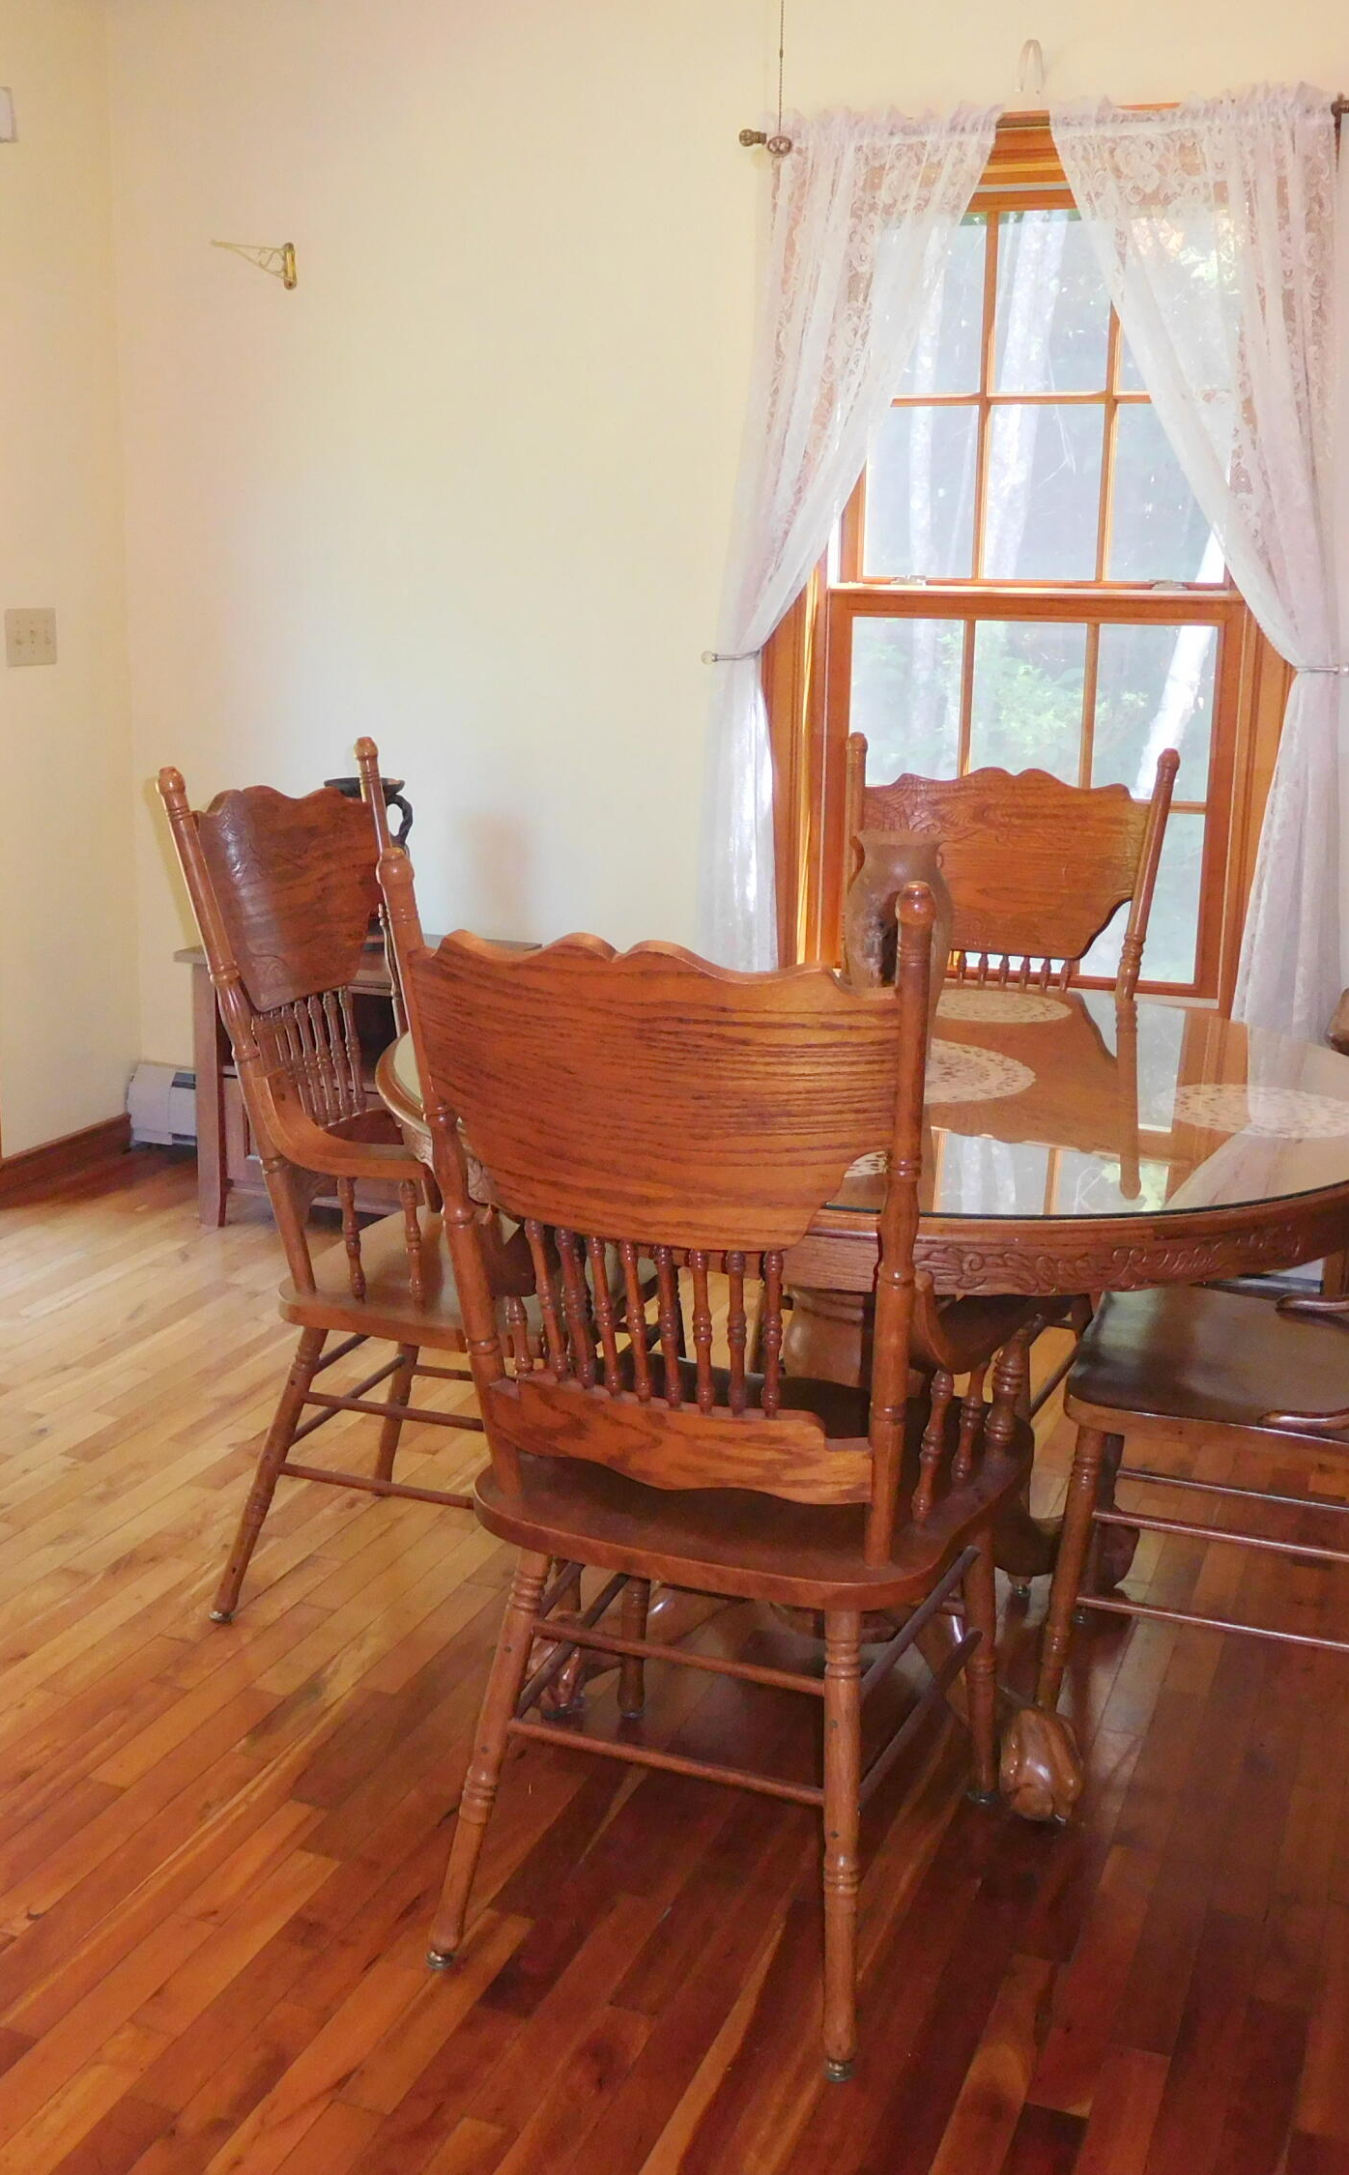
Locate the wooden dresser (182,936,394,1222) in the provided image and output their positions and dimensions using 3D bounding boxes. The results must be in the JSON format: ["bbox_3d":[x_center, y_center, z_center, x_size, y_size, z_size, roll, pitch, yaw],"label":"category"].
[{"bbox_3d":[-0.641,-0.006,4.356,0.625,0.571,0.420,6,14,21],"label":"wooden dresser"}]

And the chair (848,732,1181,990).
[{"bbox_3d":[0.375,0.099,2.881,0.500,1.093,0.550,6,14,21],"label":"chair"}]

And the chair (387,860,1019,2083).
[{"bbox_3d":[0.054,0.292,2.014,0.540,1.076,0.580,6,14,20],"label":"chair"}]

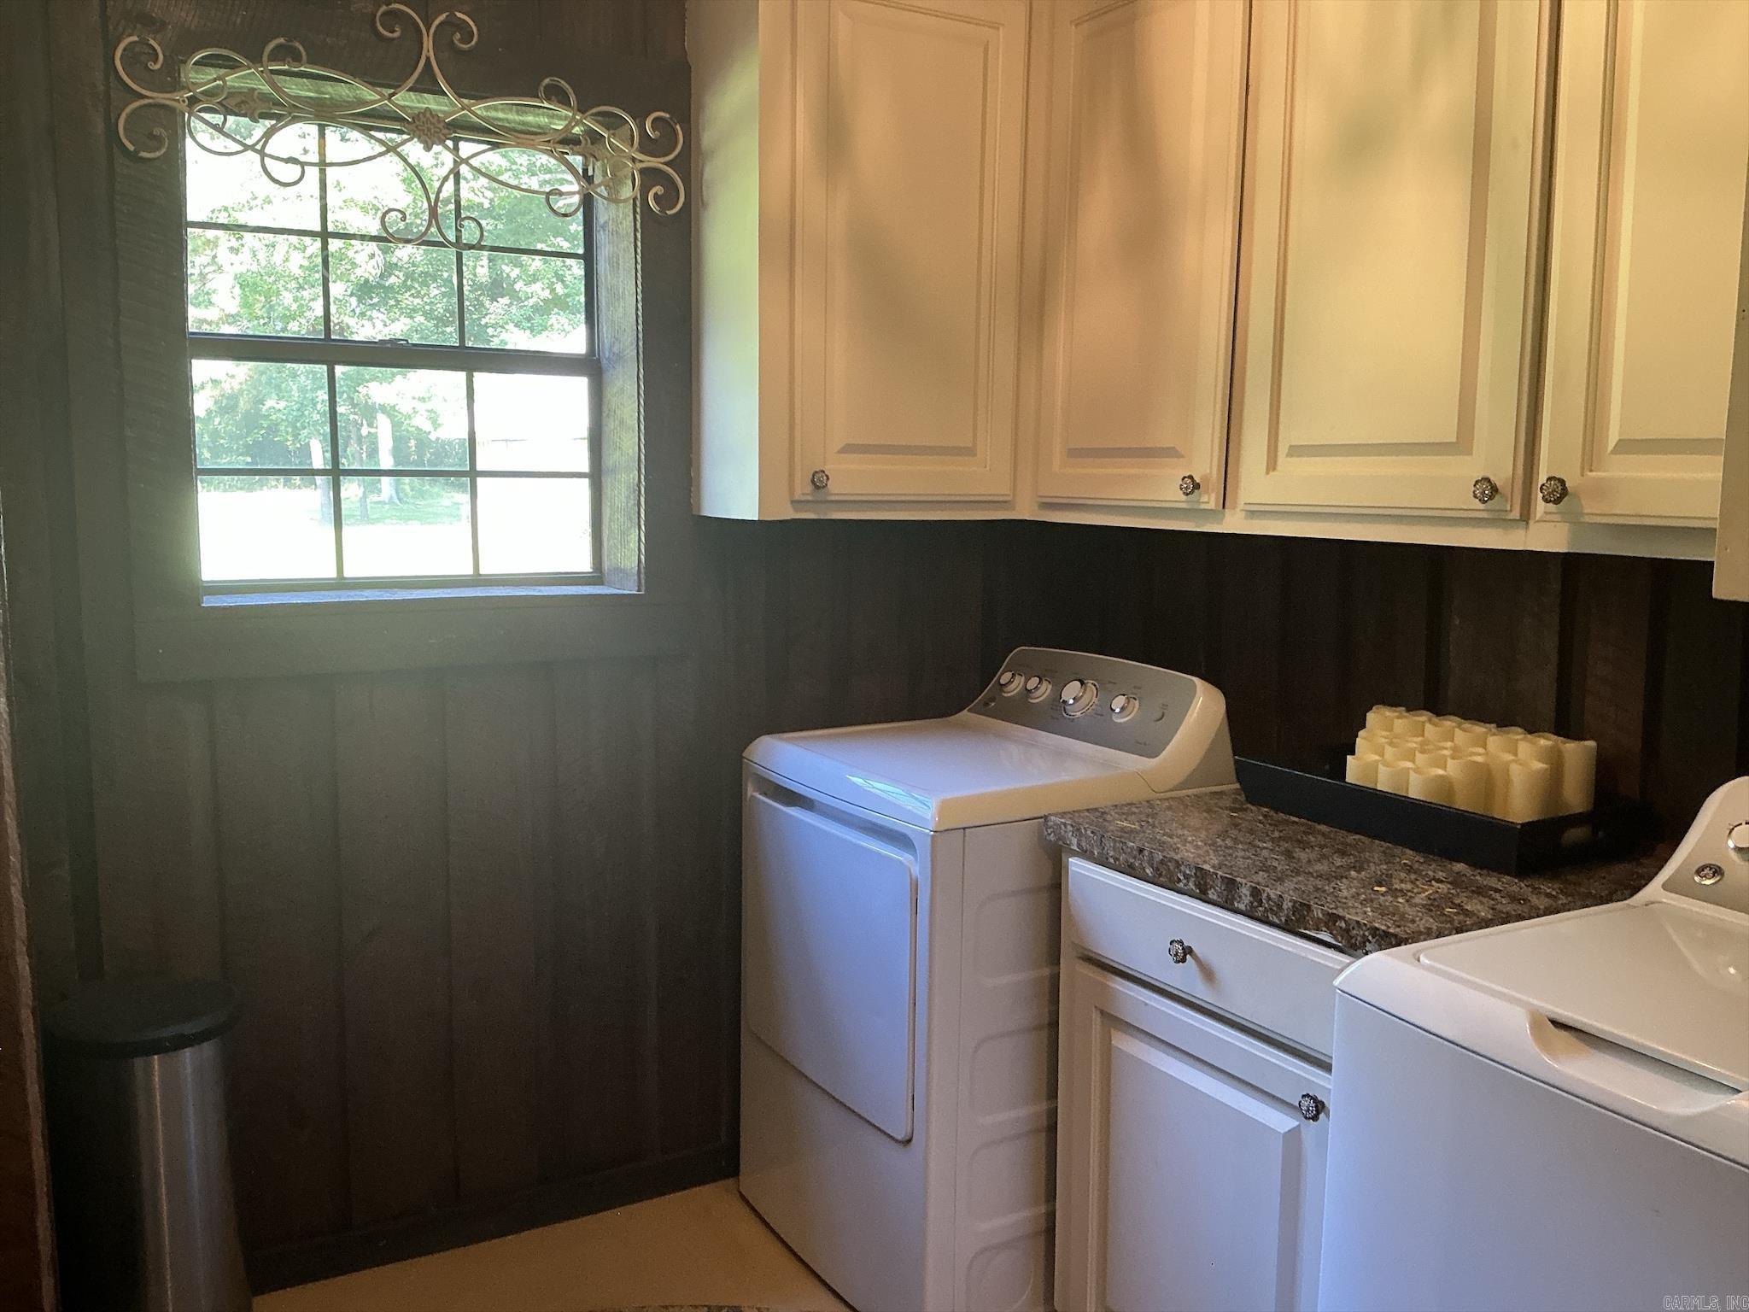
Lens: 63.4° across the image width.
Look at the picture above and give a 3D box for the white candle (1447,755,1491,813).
[{"bbox_3d":[0.853,0.208,2.038,0.057,0.117,0.057,-3,7,-29],"label":"white candle"}]

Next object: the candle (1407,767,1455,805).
[{"bbox_3d":[0.803,0.215,2.056,0.057,0.098,0.057,-3,7,-29],"label":"candle"}]

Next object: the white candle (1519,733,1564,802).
[{"bbox_3d":[0.950,0.194,2.029,0.057,0.150,0.057,-3,7,-29],"label":"white candle"}]

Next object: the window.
[{"bbox_3d":[-0.880,-0.543,2.658,0.745,0.830,0.060,-3,7,-29],"label":"window"}]

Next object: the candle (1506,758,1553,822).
[{"bbox_3d":[0.901,0.213,1.953,0.057,0.127,0.057,-3,7,-29],"label":"candle"}]

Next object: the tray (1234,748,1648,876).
[{"bbox_3d":[0.847,0.223,2.176,0.285,0.074,0.540,-3,7,-27],"label":"tray"}]

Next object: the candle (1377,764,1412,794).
[{"bbox_3d":[0.774,0.210,2.108,0.057,0.097,0.057,-3,7,-29],"label":"candle"}]

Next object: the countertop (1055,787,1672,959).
[{"bbox_3d":[0.721,0.292,2.056,0.640,0.040,0.740,-3,7,-29],"label":"countertop"}]

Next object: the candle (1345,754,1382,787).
[{"bbox_3d":[0.744,0.203,2.160,0.057,0.099,0.057,-3,7,-29],"label":"candle"}]

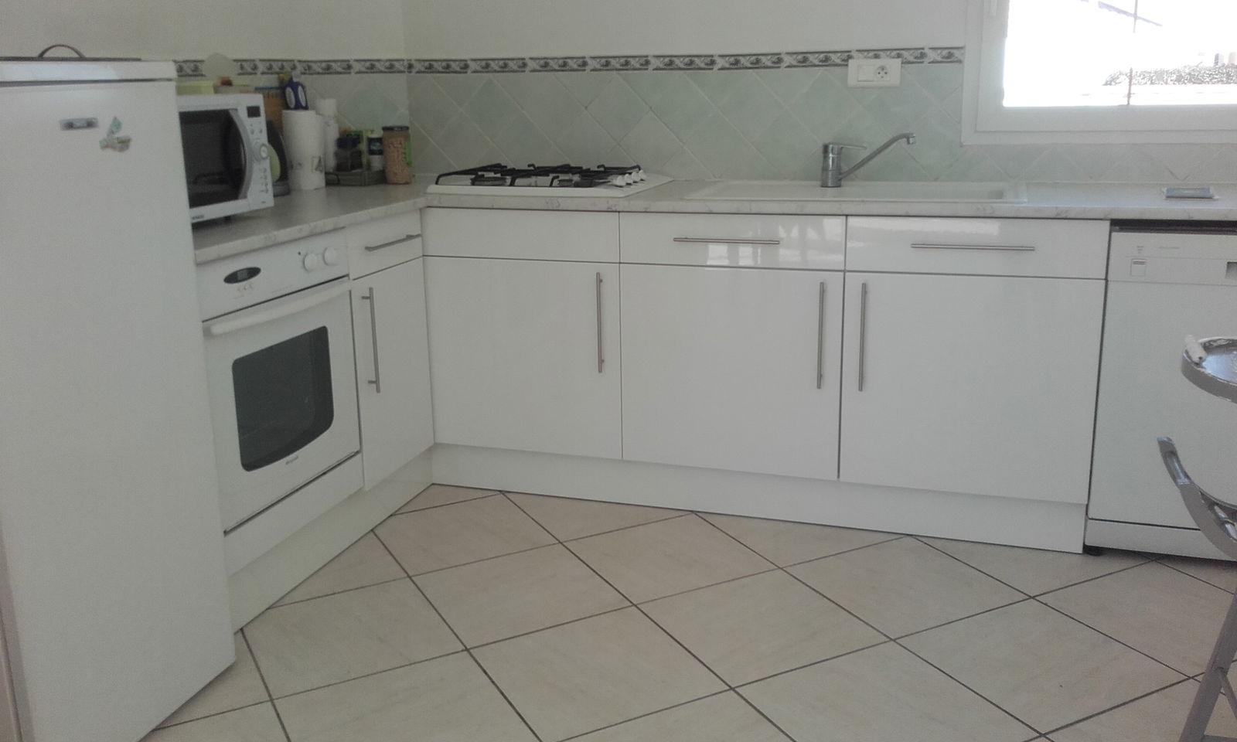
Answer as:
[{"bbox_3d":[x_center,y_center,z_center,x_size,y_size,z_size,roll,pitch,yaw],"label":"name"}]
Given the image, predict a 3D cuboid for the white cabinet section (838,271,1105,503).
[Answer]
[{"bbox_3d":[0.941,-0.022,2.811,0.602,0.561,0.500,4,15,18],"label":"white cabinet section"}]

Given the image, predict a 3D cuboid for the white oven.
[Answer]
[{"bbox_3d":[-1.035,0.030,2.477,0.570,0.690,0.600,4,15,17],"label":"white oven"}]

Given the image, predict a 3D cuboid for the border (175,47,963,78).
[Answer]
[{"bbox_3d":[-0.121,-0.872,2.913,2.070,0.050,0.770,4,15,17],"label":"border"}]

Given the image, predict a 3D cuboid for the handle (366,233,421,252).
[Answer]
[{"bbox_3d":[-0.597,-0.339,2.727,0.033,0.012,0.275,4,16,17],"label":"handle"}]

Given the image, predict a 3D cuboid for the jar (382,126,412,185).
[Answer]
[{"bbox_3d":[-0.687,-0.671,3.219,0.085,0.180,0.085,-4,15,-11],"label":"jar"}]

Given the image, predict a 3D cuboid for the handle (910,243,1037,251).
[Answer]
[{"bbox_3d":[0.840,-0.295,2.458,0.276,0.012,0.033,4,16,17],"label":"handle"}]

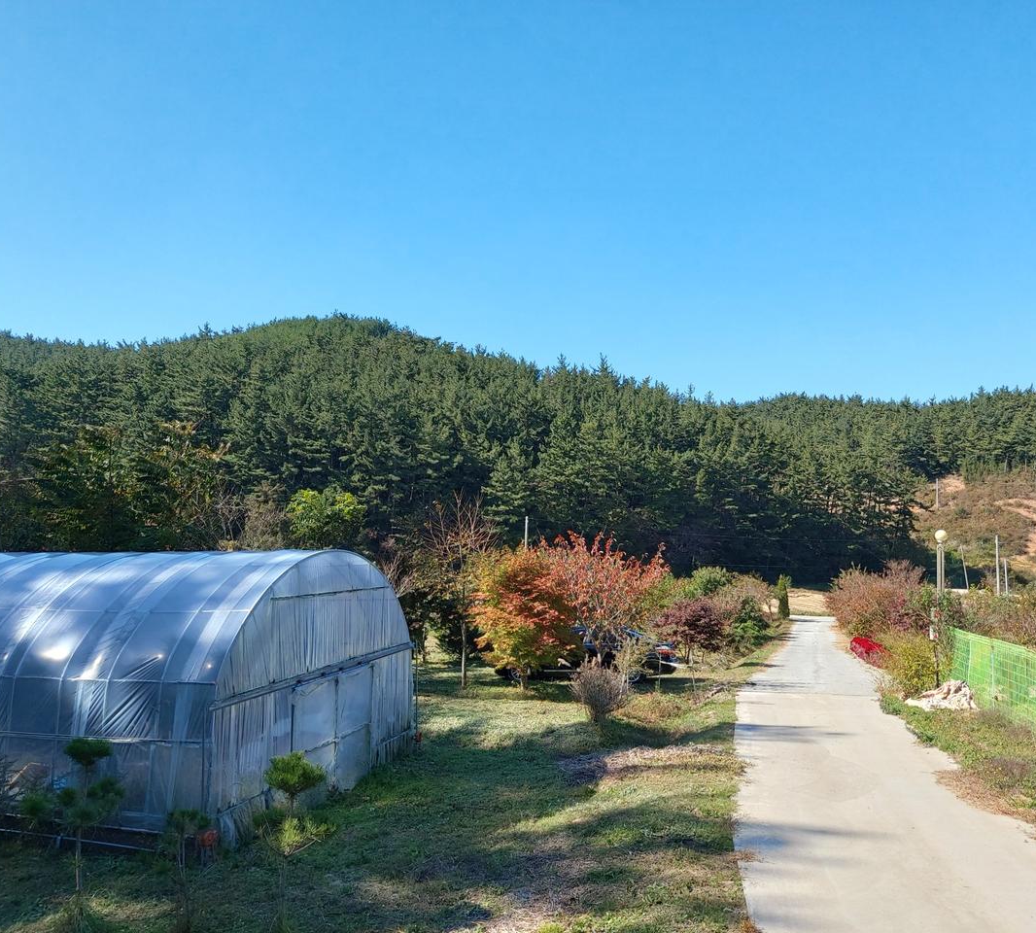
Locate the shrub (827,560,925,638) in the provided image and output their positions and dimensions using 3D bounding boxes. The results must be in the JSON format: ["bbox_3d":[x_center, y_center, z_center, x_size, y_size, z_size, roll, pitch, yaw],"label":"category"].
[{"bbox_3d":[14.550,5.449,36.500,3.950,3.280,3.750,0,-5,0],"label":"shrub"}]

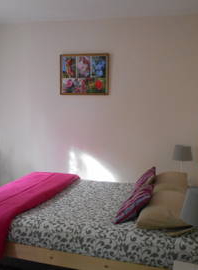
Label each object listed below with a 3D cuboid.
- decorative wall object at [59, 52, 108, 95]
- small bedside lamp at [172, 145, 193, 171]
[{"bbox_3d":[-0.205,-0.833,3.739,0.716,0.554,0.025,3,6,15],"label":"decorative wall object"},{"bbox_3d":[1.002,0.358,3.216,0.222,0.423,0.222,3,6,15],"label":"small bedside lamp"}]

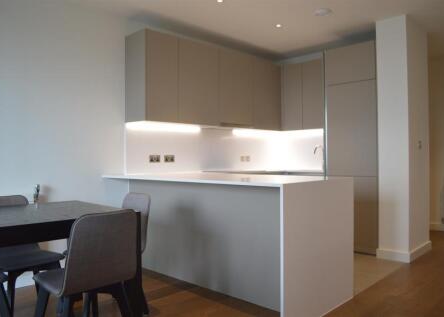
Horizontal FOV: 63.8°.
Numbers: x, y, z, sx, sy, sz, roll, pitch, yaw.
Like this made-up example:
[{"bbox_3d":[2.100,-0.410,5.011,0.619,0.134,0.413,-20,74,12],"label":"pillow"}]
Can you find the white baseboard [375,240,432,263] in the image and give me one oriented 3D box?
[{"bbox_3d":[2.045,1.012,3.981,0.335,0.100,0.810,-1,0,44],"label":"white baseboard"}]

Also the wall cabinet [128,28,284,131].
[{"bbox_3d":[-0.068,-0.830,4.466,0.377,0.909,2.350,-1,0,44],"label":"wall cabinet"}]

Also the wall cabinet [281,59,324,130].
[{"bbox_3d":[1.271,-0.845,4.935,0.910,0.914,0.320,-1,0,44],"label":"wall cabinet"}]

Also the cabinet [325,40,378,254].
[{"bbox_3d":[1.655,-0.106,4.235,0.580,2.344,0.650,-1,0,44],"label":"cabinet"}]

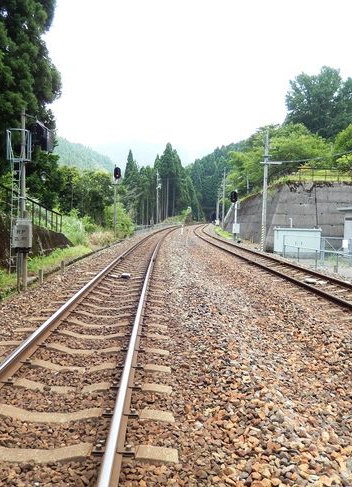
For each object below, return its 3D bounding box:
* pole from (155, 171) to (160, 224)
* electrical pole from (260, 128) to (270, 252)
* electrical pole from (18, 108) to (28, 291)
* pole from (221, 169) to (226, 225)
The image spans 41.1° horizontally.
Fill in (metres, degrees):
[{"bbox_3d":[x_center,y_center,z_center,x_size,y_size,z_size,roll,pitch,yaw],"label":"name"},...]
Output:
[{"bbox_3d":[-2.823,-6.889,72.782,0.270,8.190,0.270,0,3,0],"label":"pole"},{"bbox_3d":[5.569,-3.329,29.298,0.280,7.610,0.280,0,3,0],"label":"electrical pole"},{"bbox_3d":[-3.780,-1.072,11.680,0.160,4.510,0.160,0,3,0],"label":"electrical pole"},{"bbox_3d":[5.989,-5.626,58.801,0.280,7.490,0.280,0,3,0],"label":"pole"}]

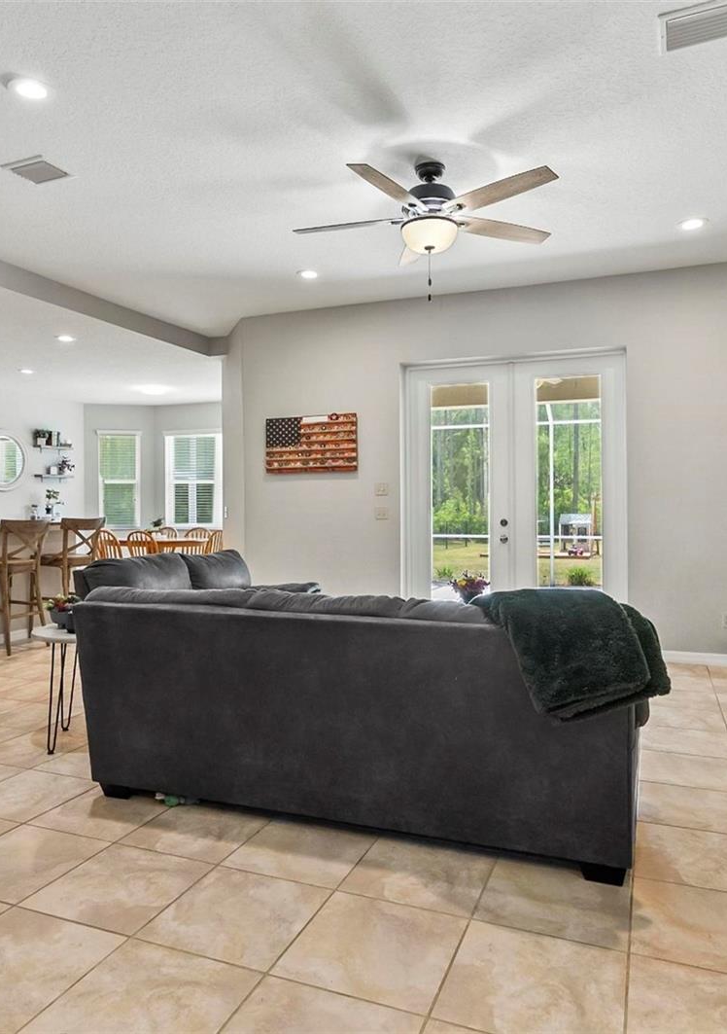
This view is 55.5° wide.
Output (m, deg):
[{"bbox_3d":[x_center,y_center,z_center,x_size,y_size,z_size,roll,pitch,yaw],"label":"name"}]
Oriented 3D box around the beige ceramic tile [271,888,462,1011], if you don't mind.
[{"bbox_3d":[0.032,1.174,1.889,0.430,0.010,0.430,0,0,22],"label":"beige ceramic tile"}]

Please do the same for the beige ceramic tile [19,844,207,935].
[{"bbox_3d":[-0.758,1.158,2.169,0.420,0.010,0.420,0,0,22],"label":"beige ceramic tile"}]

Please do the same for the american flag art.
[{"bbox_3d":[-0.502,-0.700,6.690,0.973,0.527,0.060,0,0,22],"label":"american flag art"}]

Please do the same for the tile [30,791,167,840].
[{"bbox_3d":[-1.057,1.223,2.867,0.452,0.020,0.450,0,0,21],"label":"tile"}]

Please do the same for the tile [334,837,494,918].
[{"bbox_3d":[0.194,1.174,2.285,0.430,0.010,0.430,0,0,22],"label":"tile"}]

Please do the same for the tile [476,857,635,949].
[{"bbox_3d":[0.618,1.214,2.201,0.448,0.020,0.448,0,0,23],"label":"tile"}]

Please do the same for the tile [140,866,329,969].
[{"bbox_3d":[-0.364,1.155,2.010,0.420,0.010,0.420,0,0,22],"label":"tile"}]

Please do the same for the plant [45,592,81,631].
[{"bbox_3d":[-1.546,0.479,3.546,0.190,0.195,0.190,0,0,22],"label":"plant"}]

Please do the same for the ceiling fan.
[{"bbox_3d":[0.347,-1.681,3.801,1.480,0.498,1.460,0,0,0],"label":"ceiling fan"}]

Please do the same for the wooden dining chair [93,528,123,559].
[{"bbox_3d":[-3.055,0.638,8.571,0.450,0.950,0.500,0,0,22],"label":"wooden dining chair"}]

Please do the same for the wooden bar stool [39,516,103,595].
[{"bbox_3d":[-2.905,0.625,6.842,0.500,1.160,0.520,0,0,22],"label":"wooden bar stool"}]

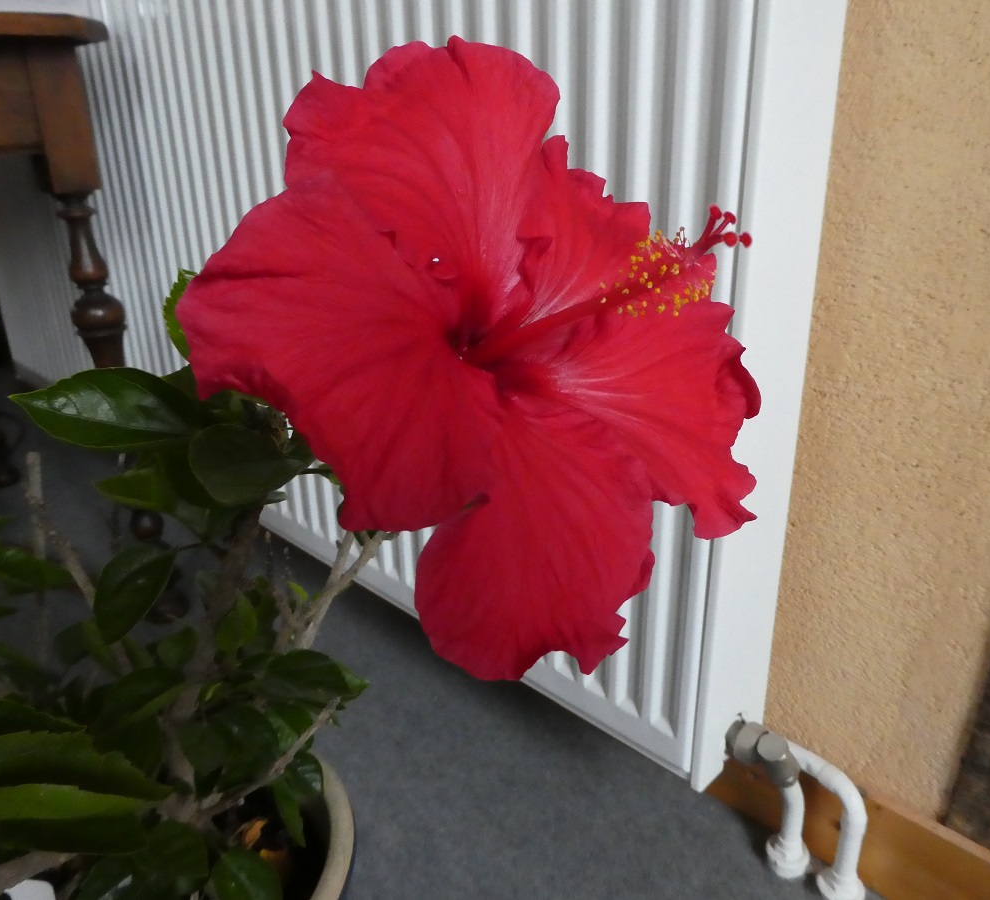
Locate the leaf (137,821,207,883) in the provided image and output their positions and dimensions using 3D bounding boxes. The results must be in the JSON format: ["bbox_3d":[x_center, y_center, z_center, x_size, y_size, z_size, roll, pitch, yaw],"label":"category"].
[{"bbox_3d":[-0.141,0.176,0.365,0.027,0.009,0.031,-25,56,-24],"label":"leaf"}]

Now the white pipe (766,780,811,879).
[{"bbox_3d":[0.230,0.297,0.652,0.035,0.082,0.034,-19,27,-40],"label":"white pipe"}]

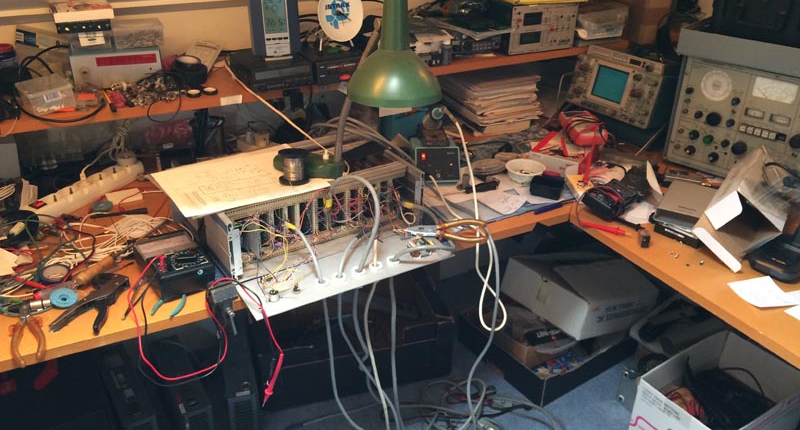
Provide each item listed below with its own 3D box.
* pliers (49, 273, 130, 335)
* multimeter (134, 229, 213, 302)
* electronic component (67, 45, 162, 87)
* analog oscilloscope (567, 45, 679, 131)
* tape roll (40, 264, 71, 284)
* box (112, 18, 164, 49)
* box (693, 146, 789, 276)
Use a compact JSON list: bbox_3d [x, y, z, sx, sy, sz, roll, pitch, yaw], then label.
[{"bbox_3d":[-0.572,0.171,1.285,0.100,0.028,0.180,6,29,9],"label":"pliers"},{"bbox_3d":[-0.486,0.108,1.447,0.112,0.060,0.168,-16,31,-28],"label":"multimeter"},{"bbox_3d":[-0.655,-0.366,1.572,0.188,0.075,0.200,-8,28,-15],"label":"electronic component"},{"bbox_3d":[0.810,-0.417,2.145,0.430,0.197,0.295,-7,26,-38],"label":"analog oscilloscope"},{"bbox_3d":[-0.665,0.113,1.296,0.053,0.014,0.053,-13,29,-23],"label":"tape roll"},{"bbox_3d":[-0.721,-0.503,1.849,0.120,0.057,0.100,-10,29,-17],"label":"box"},{"bbox_3d":[0.818,-0.018,1.561,0.131,0.101,0.290,48,48,7],"label":"box"}]

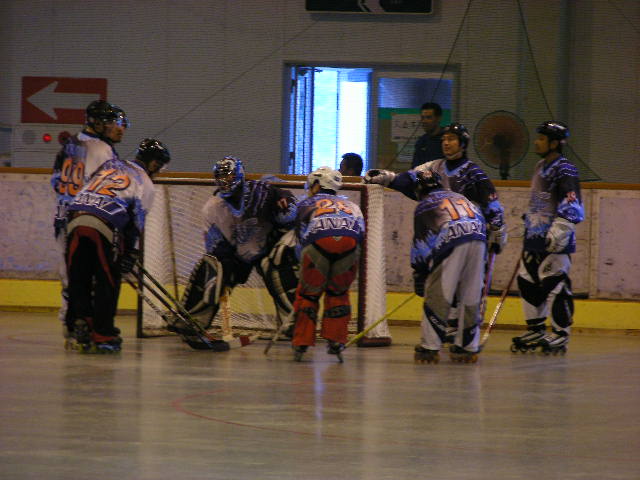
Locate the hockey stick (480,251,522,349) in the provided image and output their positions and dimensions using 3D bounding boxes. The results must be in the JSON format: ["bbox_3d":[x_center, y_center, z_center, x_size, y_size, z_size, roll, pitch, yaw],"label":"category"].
[{"bbox_3d":[1.358,0.368,38.749,0.260,1.235,0.070,23,37,3],"label":"hockey stick"}]

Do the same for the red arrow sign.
[{"bbox_3d":[-2.427,-1.325,47.300,0.860,0.440,0.030,2,1,22],"label":"red arrow sign"}]

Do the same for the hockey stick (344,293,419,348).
[{"bbox_3d":[0.469,0.491,37.120,0.260,0.070,1.317,34,-45,-14],"label":"hockey stick"}]

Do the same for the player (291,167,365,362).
[{"bbox_3d":[0.050,0.176,36.121,0.570,1.404,0.800,1,1,-7],"label":"player"}]

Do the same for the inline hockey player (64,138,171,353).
[{"bbox_3d":[-1.536,0.032,37.144,0.780,1.572,0.600,0,2,-45],"label":"inline hockey player"}]

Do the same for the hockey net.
[{"bbox_3d":[-0.395,0.167,39.436,1.910,1.270,0.800,2,1,19],"label":"hockey net"}]

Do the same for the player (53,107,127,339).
[{"bbox_3d":[-1.765,-0.143,38.326,0.460,1.864,0.560,0,1,-41],"label":"player"}]

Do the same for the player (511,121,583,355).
[{"bbox_3d":[1.743,-0.017,38.270,0.440,1.789,0.530,1,1,-25],"label":"player"}]

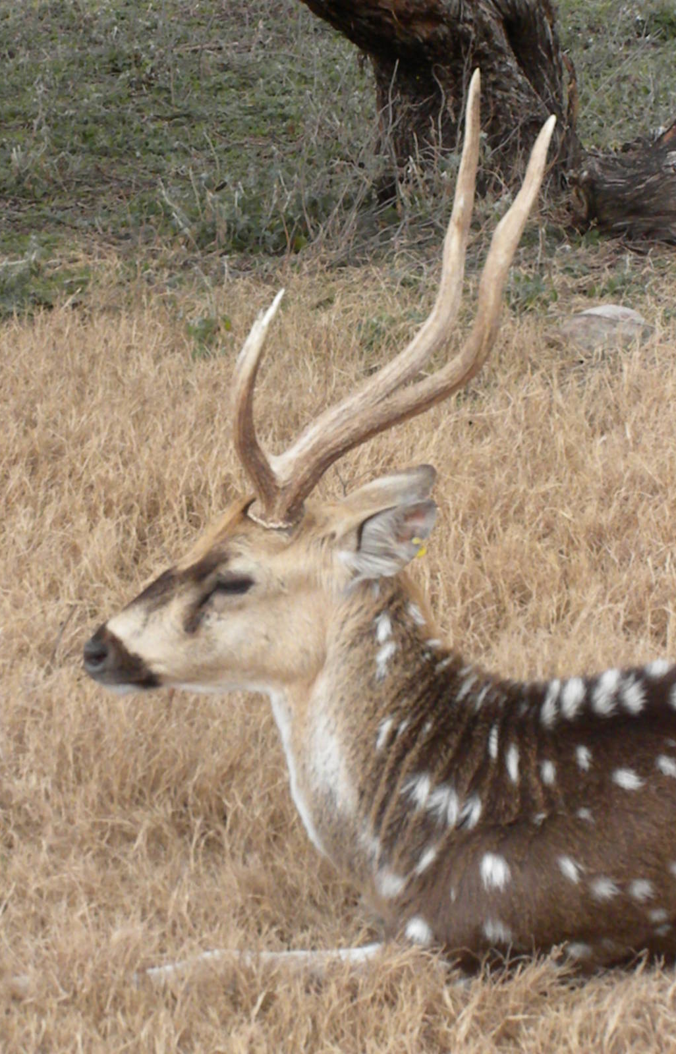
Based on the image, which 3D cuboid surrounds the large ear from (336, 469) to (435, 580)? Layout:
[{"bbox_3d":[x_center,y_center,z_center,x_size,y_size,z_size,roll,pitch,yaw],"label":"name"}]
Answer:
[{"bbox_3d":[0.057,-0.006,4.230,0.115,0.118,0.100,-2,12,-9],"label":"large ear"}]

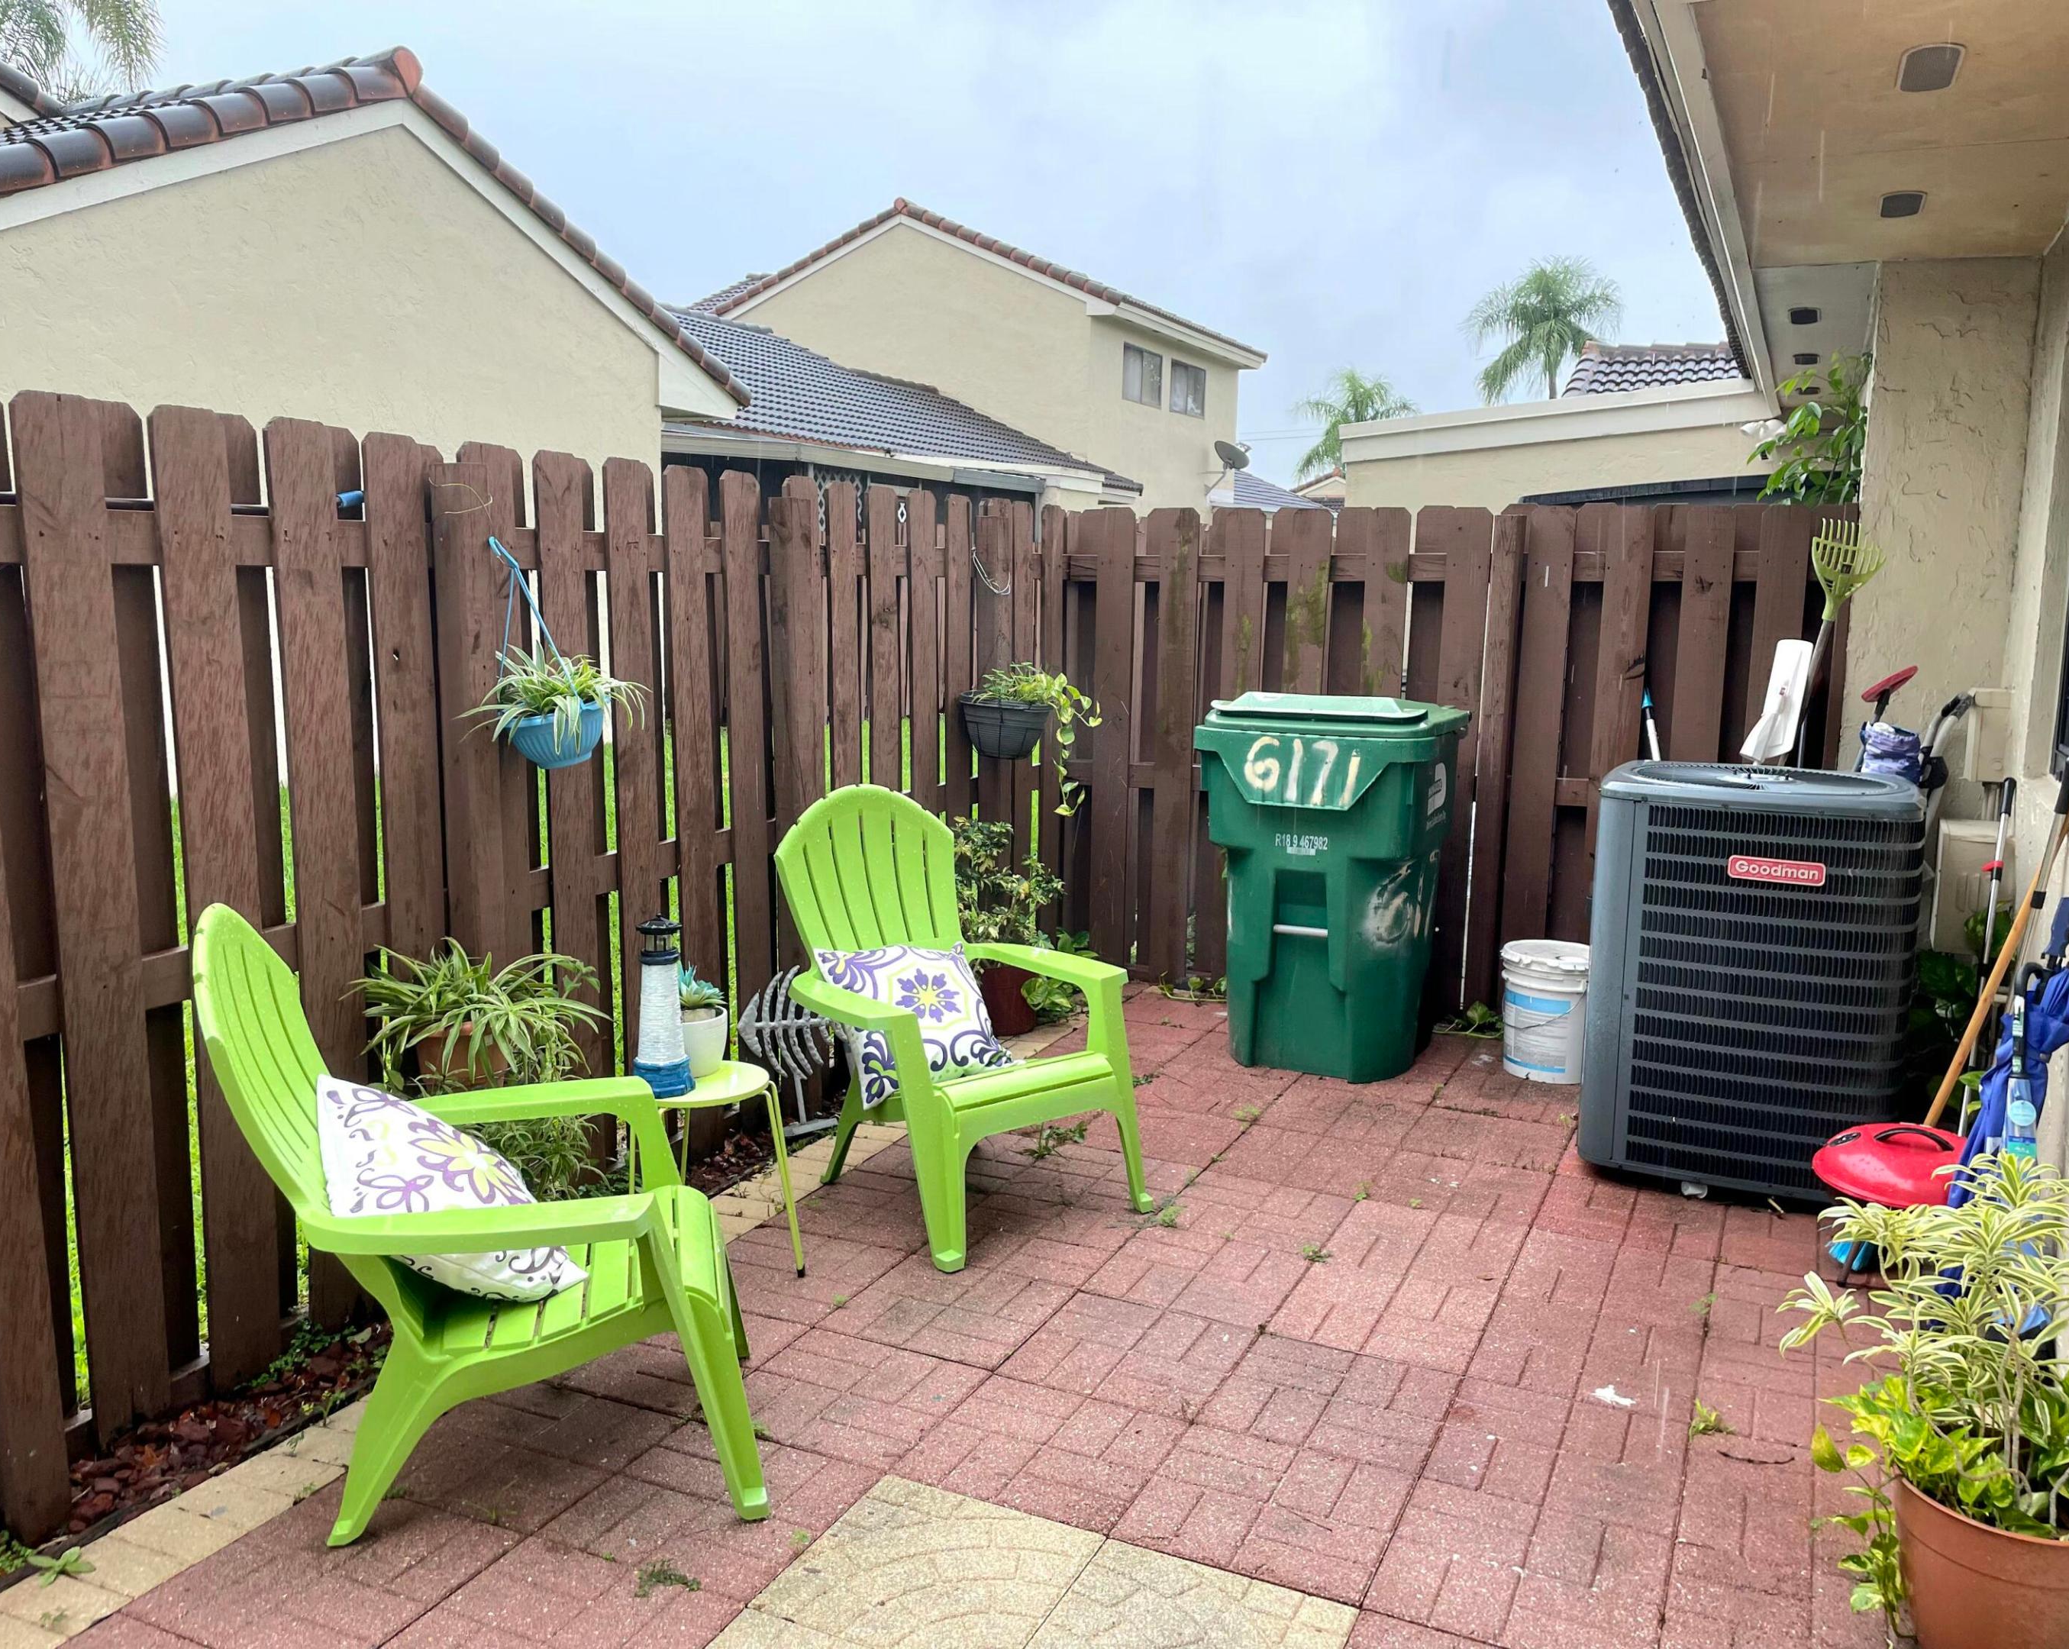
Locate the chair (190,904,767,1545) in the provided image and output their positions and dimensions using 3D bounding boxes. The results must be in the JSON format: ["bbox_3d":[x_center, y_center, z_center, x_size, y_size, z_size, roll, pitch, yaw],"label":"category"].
[{"bbox_3d":[-0.912,0.614,2.804,0.864,0.978,0.752,-1,9,-12],"label":"chair"}]

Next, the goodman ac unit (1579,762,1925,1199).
[{"bbox_3d":[1.879,0.366,4.387,0.737,0.970,0.737,4,9,22],"label":"goodman ac unit"}]

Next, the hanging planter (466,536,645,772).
[{"bbox_3d":[-0.977,-0.339,3.373,0.293,0.465,0.303,1,9,0],"label":"hanging planter"}]

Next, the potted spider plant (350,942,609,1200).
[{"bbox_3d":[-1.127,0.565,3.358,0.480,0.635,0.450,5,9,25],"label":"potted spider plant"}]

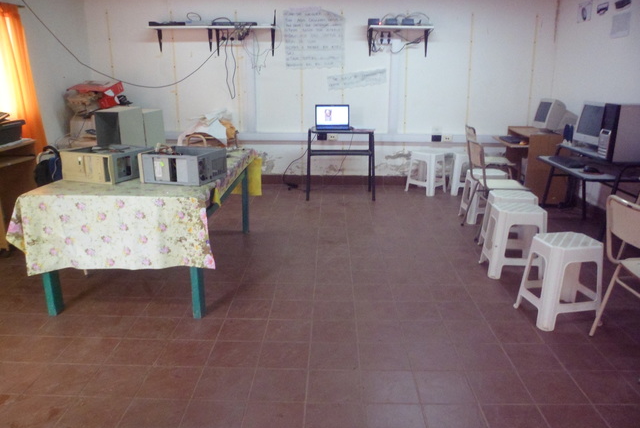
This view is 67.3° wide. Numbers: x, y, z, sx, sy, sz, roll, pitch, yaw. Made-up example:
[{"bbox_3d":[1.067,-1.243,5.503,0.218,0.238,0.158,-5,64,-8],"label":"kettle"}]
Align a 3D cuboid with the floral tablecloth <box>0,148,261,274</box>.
[{"bbox_3d":[-1.051,-0.123,3.319,1.060,0.410,1.856,1,15,1],"label":"floral tablecloth"}]

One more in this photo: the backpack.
[{"bbox_3d":[-1.871,-0.292,3.431,0.280,0.420,0.200,6,16,20],"label":"backpack"}]

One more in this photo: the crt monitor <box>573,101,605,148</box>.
[{"bbox_3d":[2.576,-0.776,4.319,0.396,0.432,0.408,1,16,1],"label":"crt monitor"}]

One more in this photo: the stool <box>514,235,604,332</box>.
[{"bbox_3d":[1.334,0.357,2.643,0.355,0.456,0.355,-1,16,-5],"label":"stool"}]

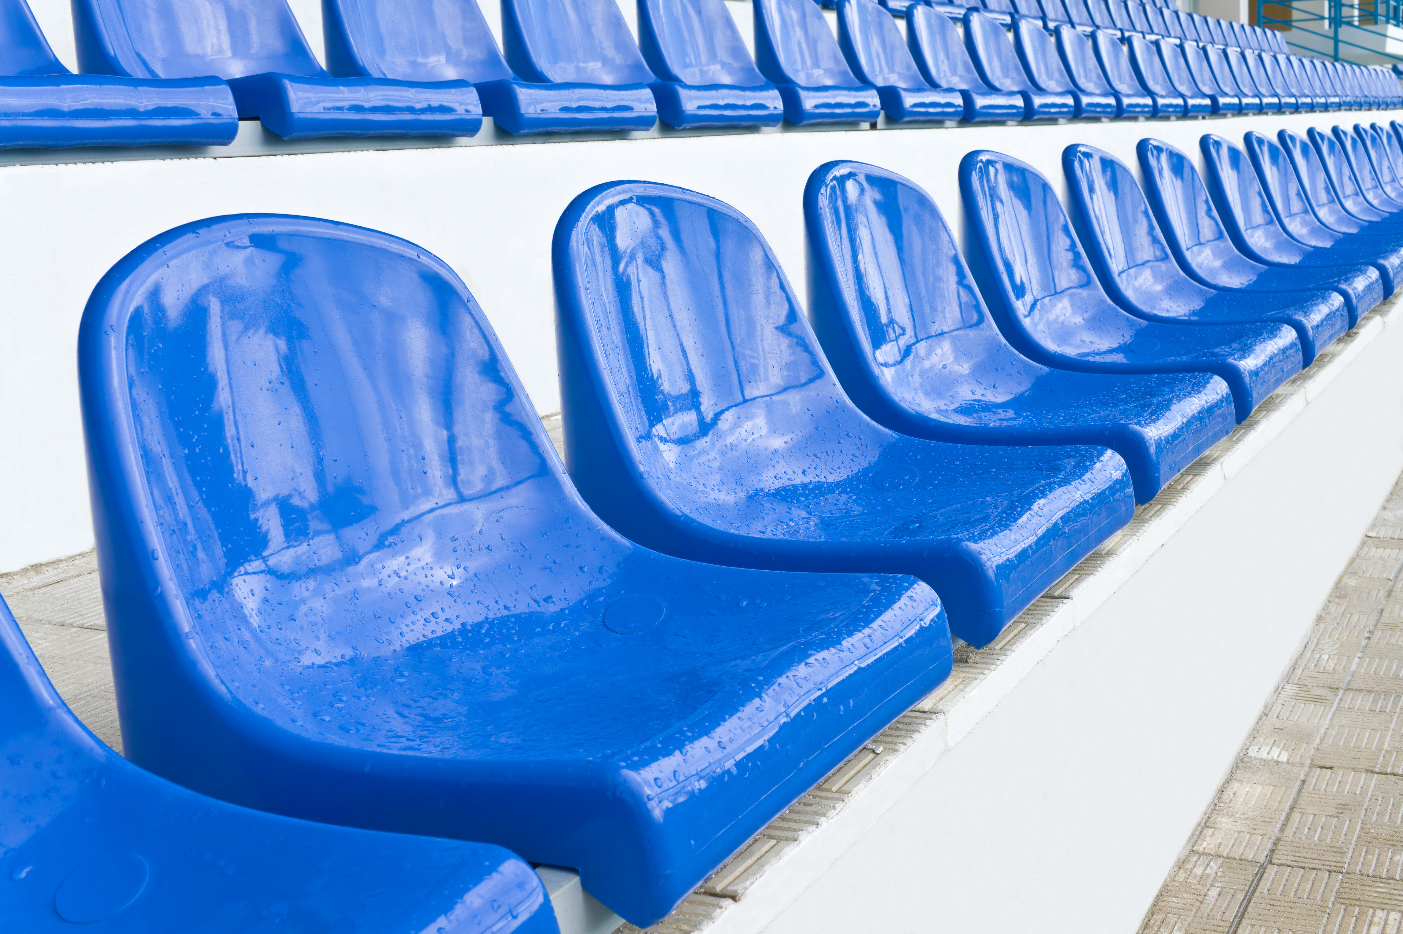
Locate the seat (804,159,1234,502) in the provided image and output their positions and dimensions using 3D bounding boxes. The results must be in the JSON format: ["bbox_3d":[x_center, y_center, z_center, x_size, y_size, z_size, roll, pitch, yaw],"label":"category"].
[{"bbox_3d":[0.351,-0.173,1.925,0.388,0.336,0.412,2,11,27],"label":"seat"}]

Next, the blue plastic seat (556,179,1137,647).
[{"bbox_3d":[0.123,-0.082,1.489,0.388,0.336,0.412,2,11,27],"label":"blue plastic seat"}]

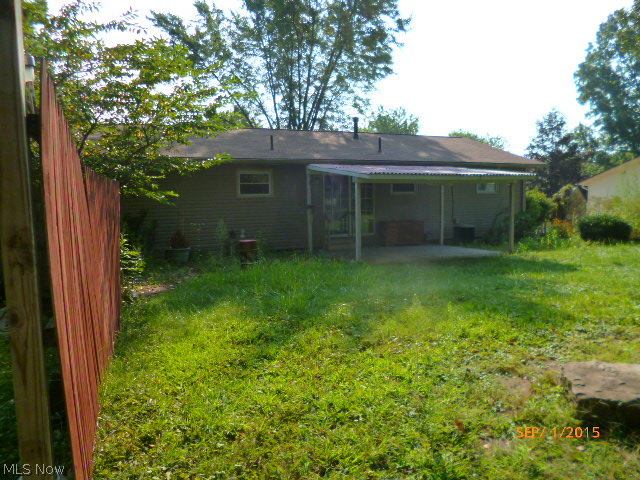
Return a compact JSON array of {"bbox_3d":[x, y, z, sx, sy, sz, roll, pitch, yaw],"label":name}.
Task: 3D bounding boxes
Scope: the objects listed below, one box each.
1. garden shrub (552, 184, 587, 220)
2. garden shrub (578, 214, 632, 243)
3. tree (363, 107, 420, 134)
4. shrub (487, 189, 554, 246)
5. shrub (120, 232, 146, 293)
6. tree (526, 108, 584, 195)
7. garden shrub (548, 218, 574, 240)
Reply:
[{"bbox_3d":[11.201,-1.555,20.000,1.650,1.890,1.600,2,6,29],"label":"garden shrub"},{"bbox_3d":[10.295,-0.406,16.000,1.950,1.030,1.700,2,6,33],"label":"garden shrub"},{"bbox_3d":[5.095,-5.708,33.000,5.200,8.440,5.200,0,5,9],"label":"tree"},{"bbox_3d":[7.292,-0.854,16.300,2.450,2.080,2.100,1,6,24],"label":"shrub"},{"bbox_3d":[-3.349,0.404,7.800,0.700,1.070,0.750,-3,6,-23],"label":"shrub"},{"bbox_3d":[14.331,-4.473,27.000,3.700,6.820,3.600,2,6,28],"label":"tree"},{"bbox_3d":[8.981,-0.418,16.500,0.970,0.840,0.850,2,6,29],"label":"garden shrub"}]

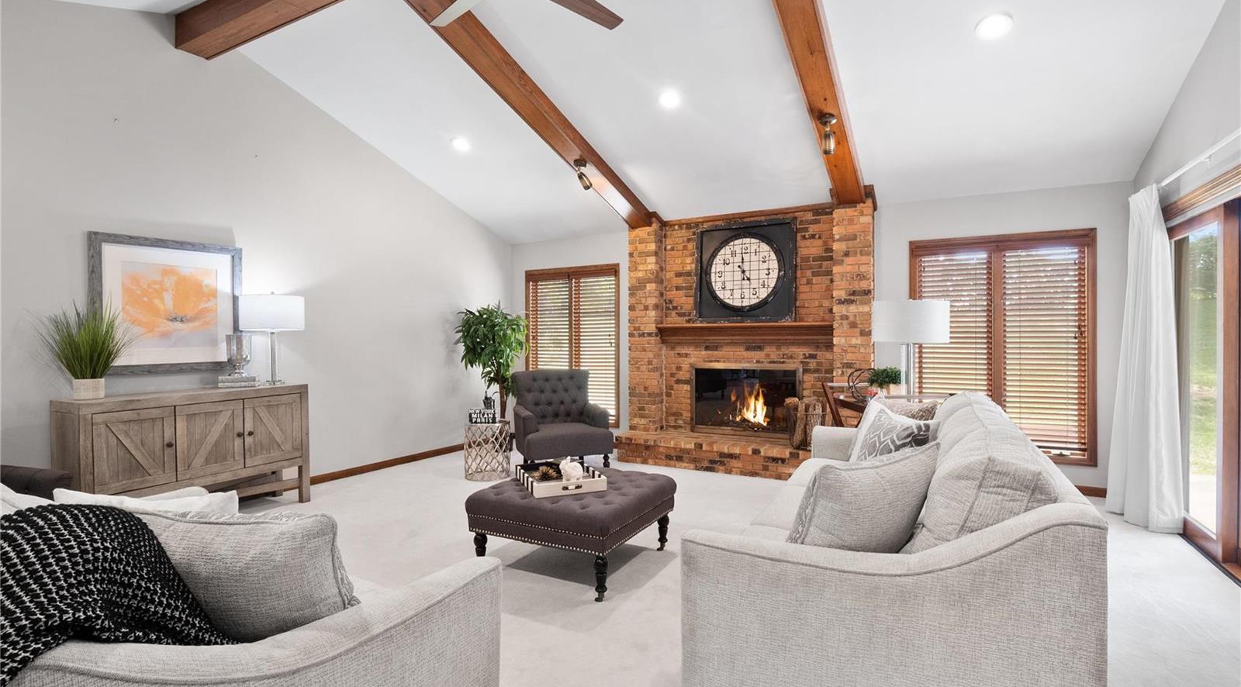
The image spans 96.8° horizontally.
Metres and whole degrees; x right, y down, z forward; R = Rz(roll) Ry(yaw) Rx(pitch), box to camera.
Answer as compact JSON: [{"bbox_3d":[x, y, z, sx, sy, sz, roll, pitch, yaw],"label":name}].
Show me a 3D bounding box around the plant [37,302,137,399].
[{"bbox_3d":[-3.053,0.042,3.178,0.460,0.550,0.510,0,0,29],"label":"plant"}]

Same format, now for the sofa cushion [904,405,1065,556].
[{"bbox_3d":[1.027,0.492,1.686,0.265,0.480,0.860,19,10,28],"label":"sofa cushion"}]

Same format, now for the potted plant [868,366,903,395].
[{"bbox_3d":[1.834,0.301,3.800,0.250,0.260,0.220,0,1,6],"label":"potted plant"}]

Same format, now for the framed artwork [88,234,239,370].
[{"bbox_3d":[-3.037,-0.248,3.750,0.040,0.885,0.865,0,0,29],"label":"framed artwork"}]

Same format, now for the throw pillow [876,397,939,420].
[{"bbox_3d":[1.703,0.548,3.300,0.440,0.430,0.160,0,-14,34],"label":"throw pillow"}]

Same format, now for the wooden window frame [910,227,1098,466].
[{"bbox_3d":[3.090,0.028,4.517,1.275,1.835,0.090,0,0,29],"label":"wooden window frame"}]

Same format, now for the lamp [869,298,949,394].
[{"bbox_3d":[1.902,0.083,3.600,0.445,0.720,0.445,0,1,28],"label":"lamp"}]

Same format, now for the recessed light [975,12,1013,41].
[{"bbox_3d":[2.102,-1.789,3.103,0.178,0.030,0.178,0,-18,29],"label":"recessed light"}]

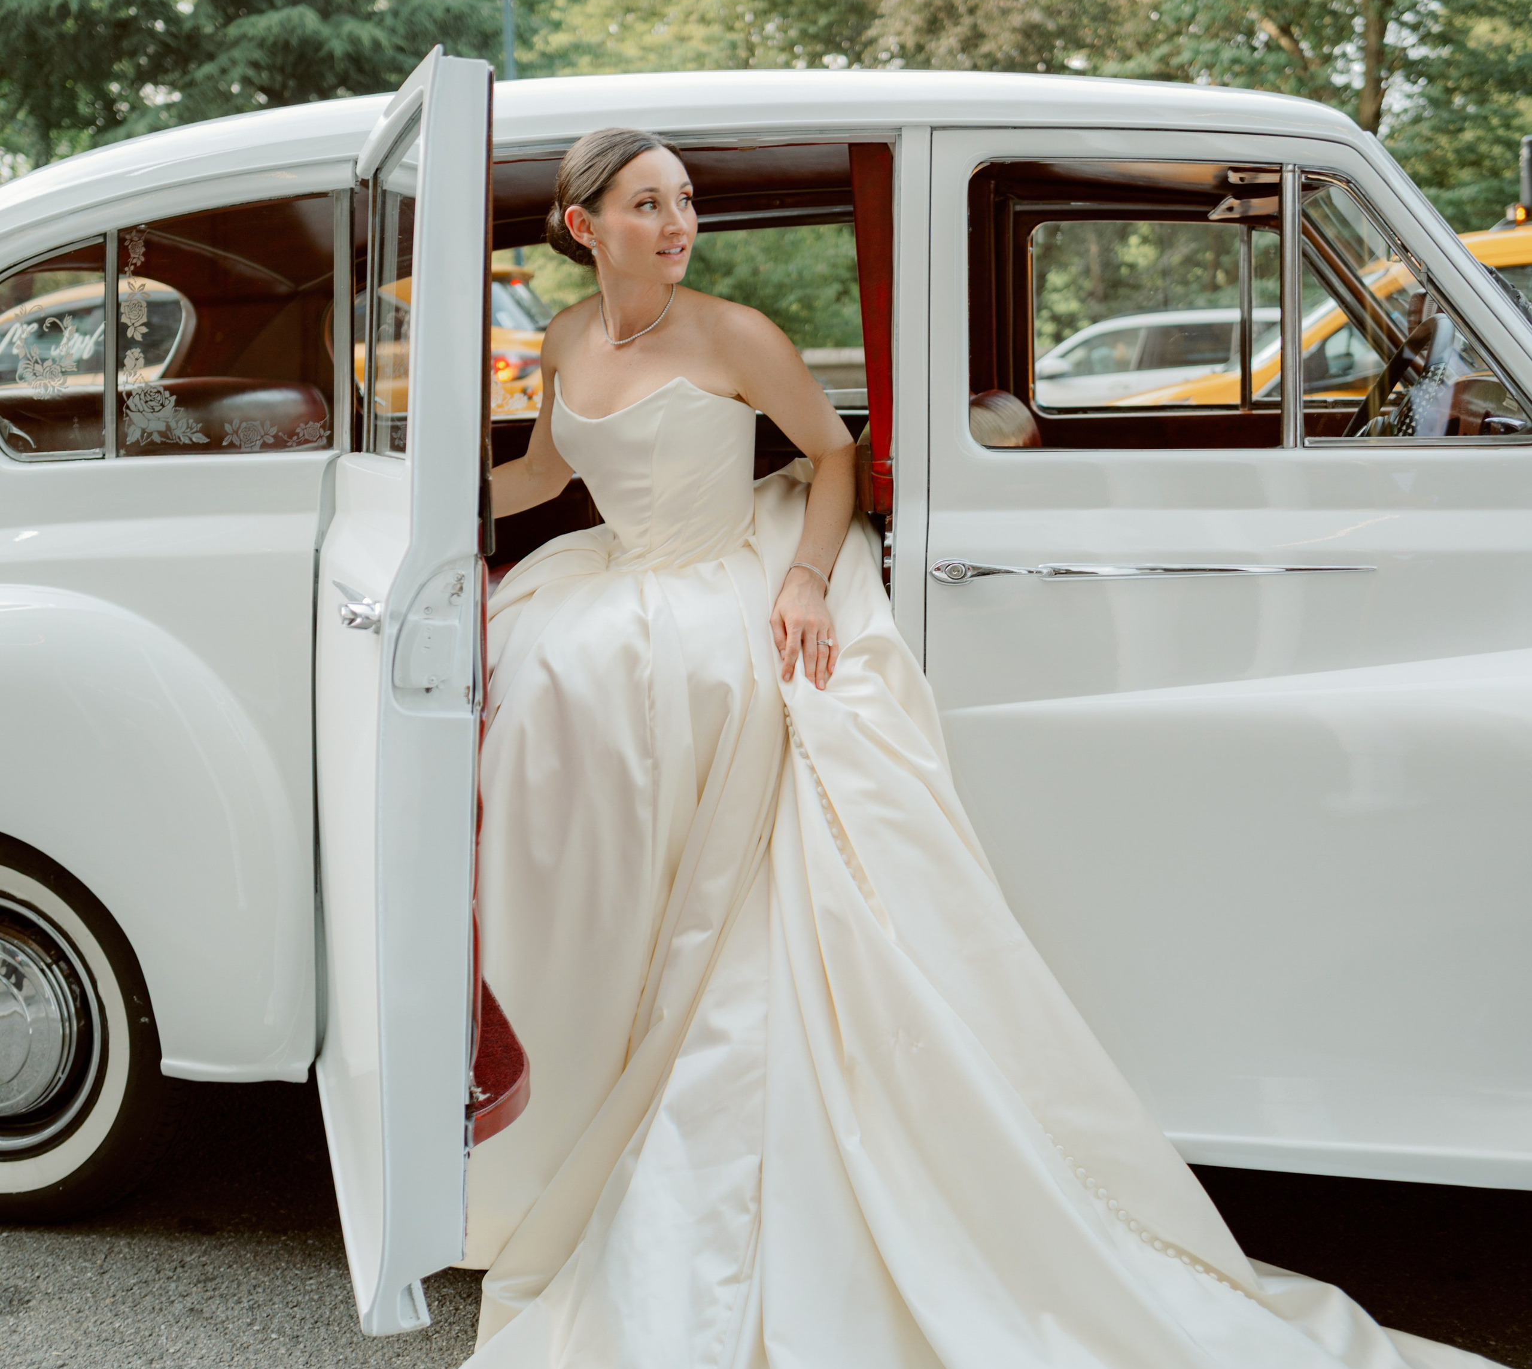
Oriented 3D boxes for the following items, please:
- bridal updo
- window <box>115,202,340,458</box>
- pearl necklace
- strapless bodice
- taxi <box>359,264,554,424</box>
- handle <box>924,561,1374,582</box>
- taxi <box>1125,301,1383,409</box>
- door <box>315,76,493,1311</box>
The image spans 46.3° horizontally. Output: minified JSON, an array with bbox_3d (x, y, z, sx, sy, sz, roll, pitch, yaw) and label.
[{"bbox_3d":[-0.201,-0.652,2.400,0.185,0.180,0.155,3,14,40],"label":"bridal updo"},{"bbox_3d":[-0.806,-0.533,2.671,0.357,0.377,0.030,1,4,12],"label":"window"},{"bbox_3d":[-0.175,-0.509,2.430,0.125,0.100,0.130,3,12,20],"label":"pearl necklace"},{"bbox_3d":[-0.152,-0.293,2.460,0.295,0.265,0.210,-2,12,25],"label":"strapless bodice"},{"bbox_3d":[-3.477,-1.513,10.572,4.600,1.720,1.850,1,11,12],"label":"taxi"},{"bbox_3d":[0.505,-0.149,2.372,0.582,0.034,0.040,1,11,12],"label":"handle"},{"bbox_3d":[3.176,-0.912,7.279,4.700,1.750,1.850,1,11,12],"label":"taxi"},{"bbox_3d":[-0.468,0.005,2.327,0.180,1.420,0.790,-3,11,-18],"label":"door"}]

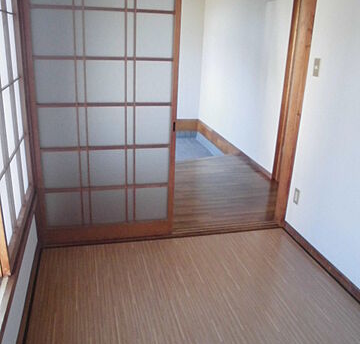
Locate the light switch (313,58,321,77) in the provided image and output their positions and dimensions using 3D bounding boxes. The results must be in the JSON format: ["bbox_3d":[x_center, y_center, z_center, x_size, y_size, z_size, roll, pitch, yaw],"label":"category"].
[{"bbox_3d":[0.911,-0.696,2.400,0.012,0.118,0.070,-2,20,-14],"label":"light switch"}]

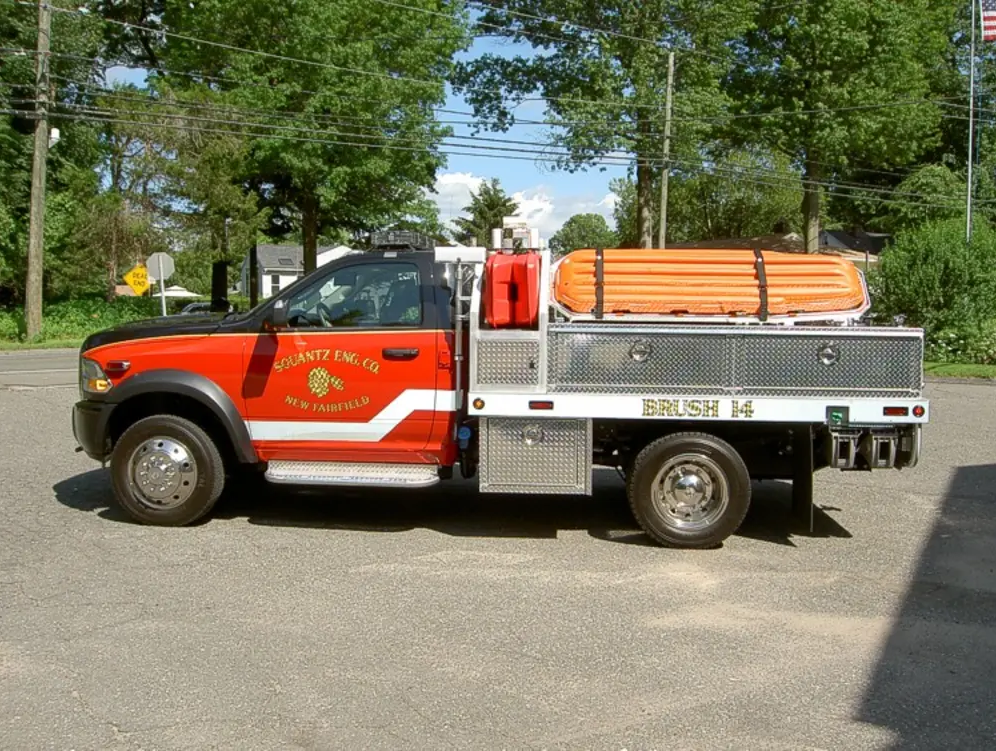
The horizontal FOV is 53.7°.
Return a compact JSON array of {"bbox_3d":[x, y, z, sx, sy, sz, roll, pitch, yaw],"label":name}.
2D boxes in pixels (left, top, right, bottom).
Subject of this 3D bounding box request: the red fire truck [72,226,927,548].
[{"bbox_3d":[-0.162,-0.061,7.804,6.126,2.250,2.420,1,4,3],"label":"red fire truck"}]

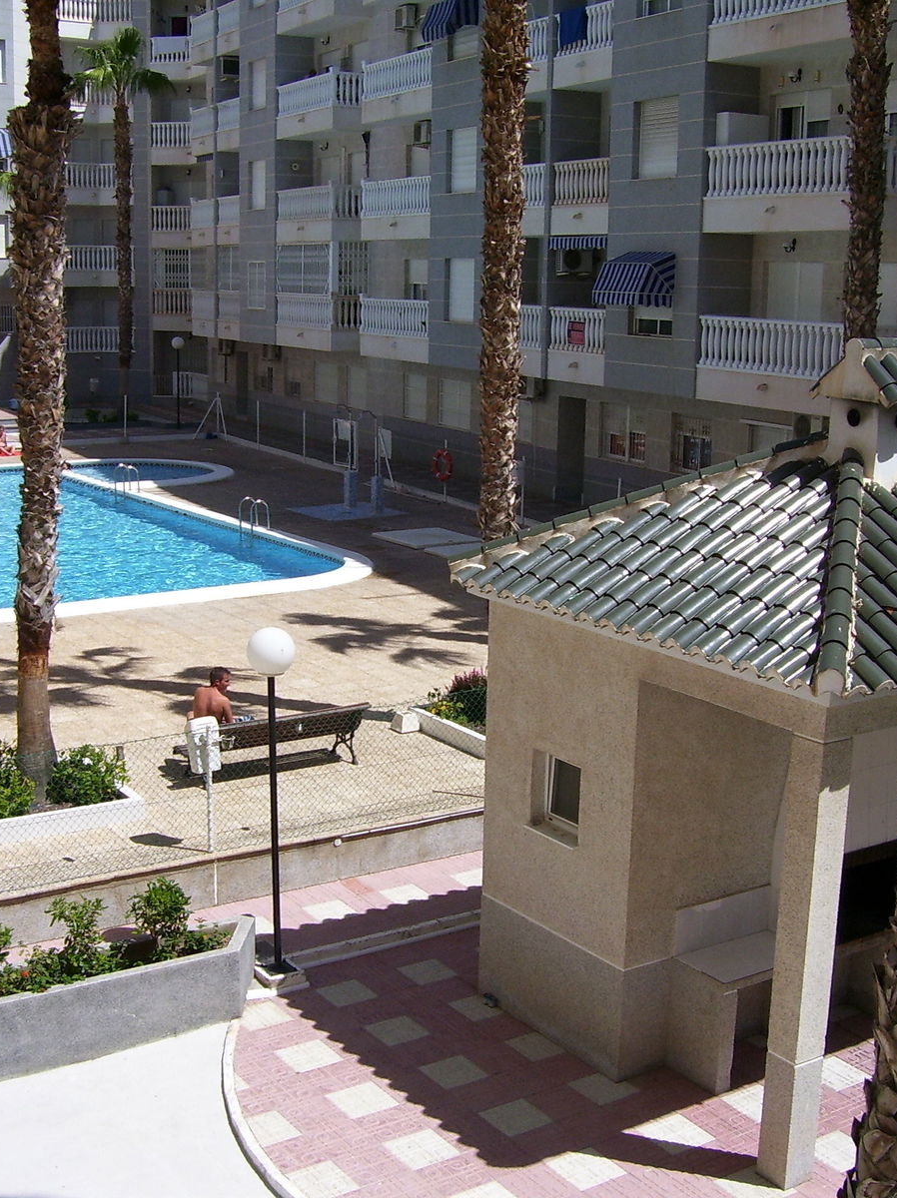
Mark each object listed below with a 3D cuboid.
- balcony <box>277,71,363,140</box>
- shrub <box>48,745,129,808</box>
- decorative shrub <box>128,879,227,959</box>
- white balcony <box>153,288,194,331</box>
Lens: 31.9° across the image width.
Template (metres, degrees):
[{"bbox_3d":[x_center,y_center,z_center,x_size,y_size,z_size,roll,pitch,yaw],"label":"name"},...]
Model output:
[{"bbox_3d":[-3.574,-13.917,44.535,1.131,1.535,4.242,-5,13,-27],"label":"balcony"},{"bbox_3d":[-3.671,1.739,16.070,0.740,0.550,0.700,-7,15,-33],"label":"shrub"},{"bbox_3d":[-2.225,2.555,12.712,0.680,0.590,0.520,-6,13,-27],"label":"decorative shrub"},{"bbox_3d":[-9.935,-10.484,57.056,1.511,1.470,1.300,-1,12,-6],"label":"white balcony"}]

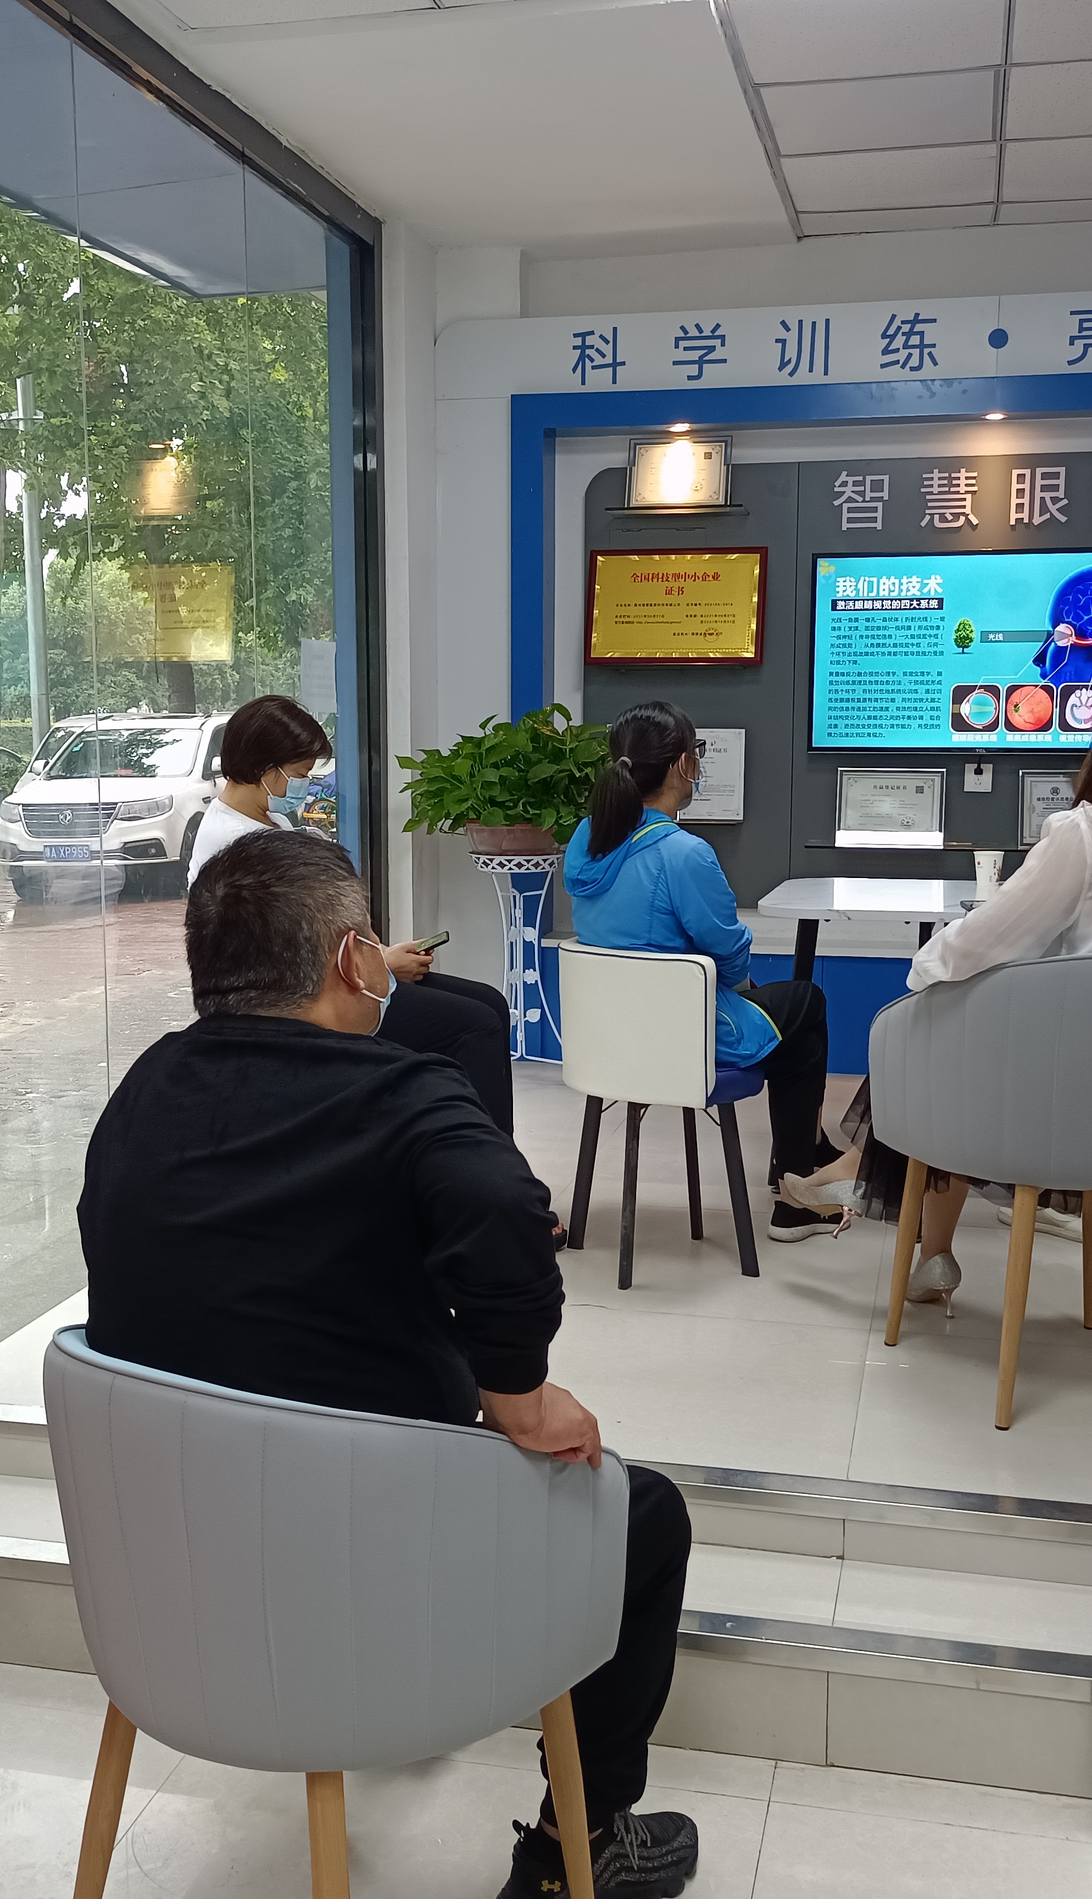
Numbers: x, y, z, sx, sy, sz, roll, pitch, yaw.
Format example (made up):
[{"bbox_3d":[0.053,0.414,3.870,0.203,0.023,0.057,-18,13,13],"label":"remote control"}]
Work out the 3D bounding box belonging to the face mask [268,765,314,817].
[{"bbox_3d":[-0.538,-0.333,3.870,0.080,0.105,0.125,24,3,-11],"label":"face mask"}]

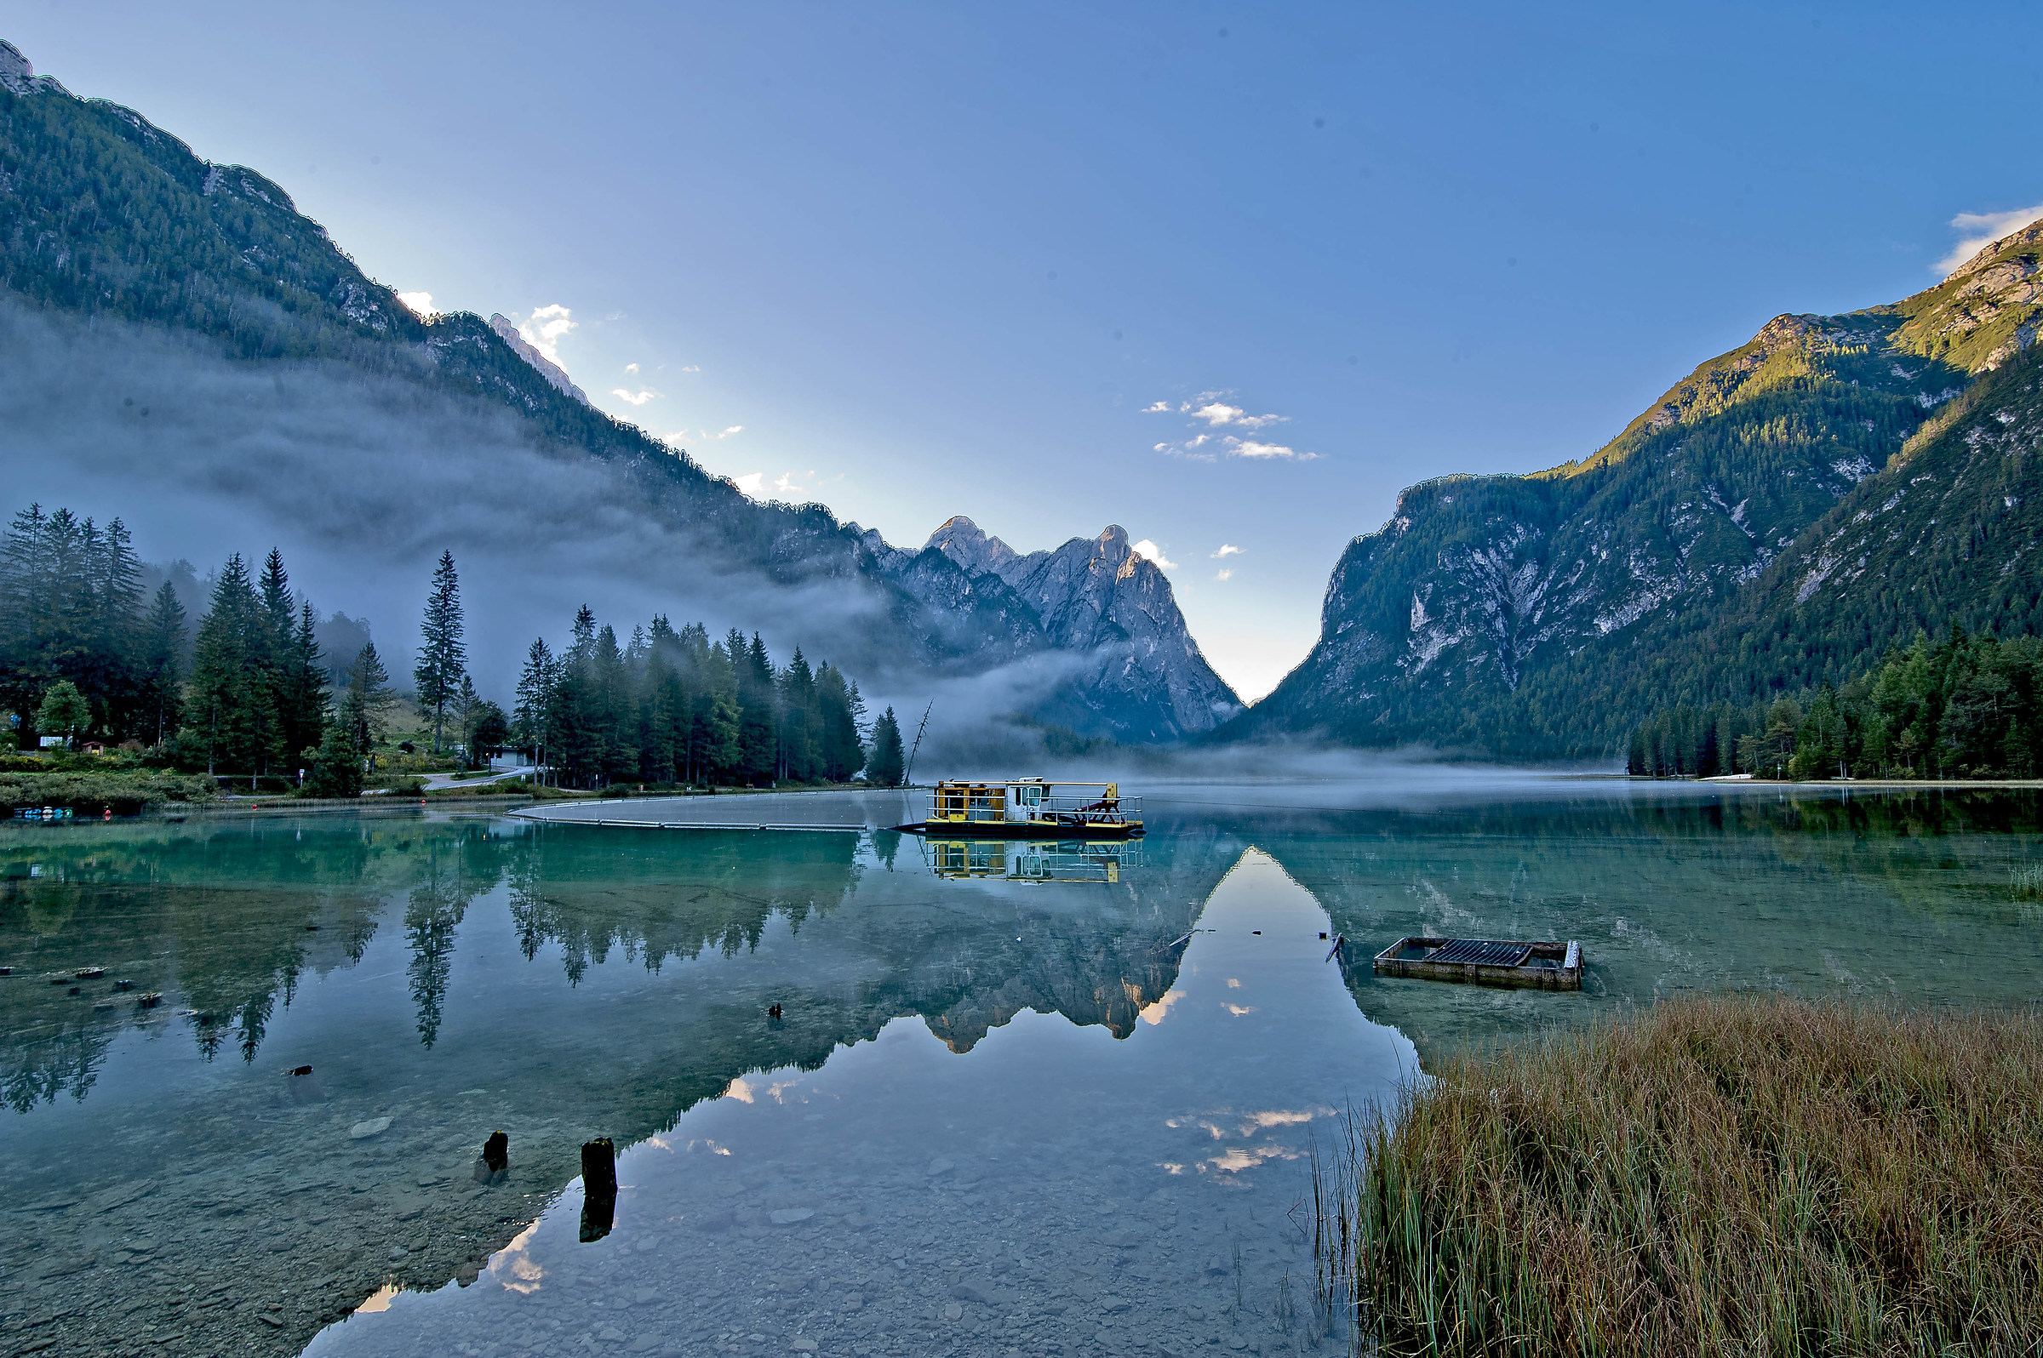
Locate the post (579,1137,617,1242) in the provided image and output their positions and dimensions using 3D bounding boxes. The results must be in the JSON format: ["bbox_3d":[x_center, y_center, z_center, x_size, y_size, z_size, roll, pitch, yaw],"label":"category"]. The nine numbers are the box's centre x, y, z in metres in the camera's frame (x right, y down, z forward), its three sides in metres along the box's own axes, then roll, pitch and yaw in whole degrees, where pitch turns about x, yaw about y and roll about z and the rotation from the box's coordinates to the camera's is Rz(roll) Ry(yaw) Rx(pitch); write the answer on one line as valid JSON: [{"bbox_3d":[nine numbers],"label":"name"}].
[{"bbox_3d":[-2.181,2.644,5.274,0.171,0.510,0.171,2,-6,-22],"label":"post"}]

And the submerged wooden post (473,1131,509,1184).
[{"bbox_3d":[-2.962,2.699,5.749,0.154,0.272,0.154,2,-6,-26],"label":"submerged wooden post"}]

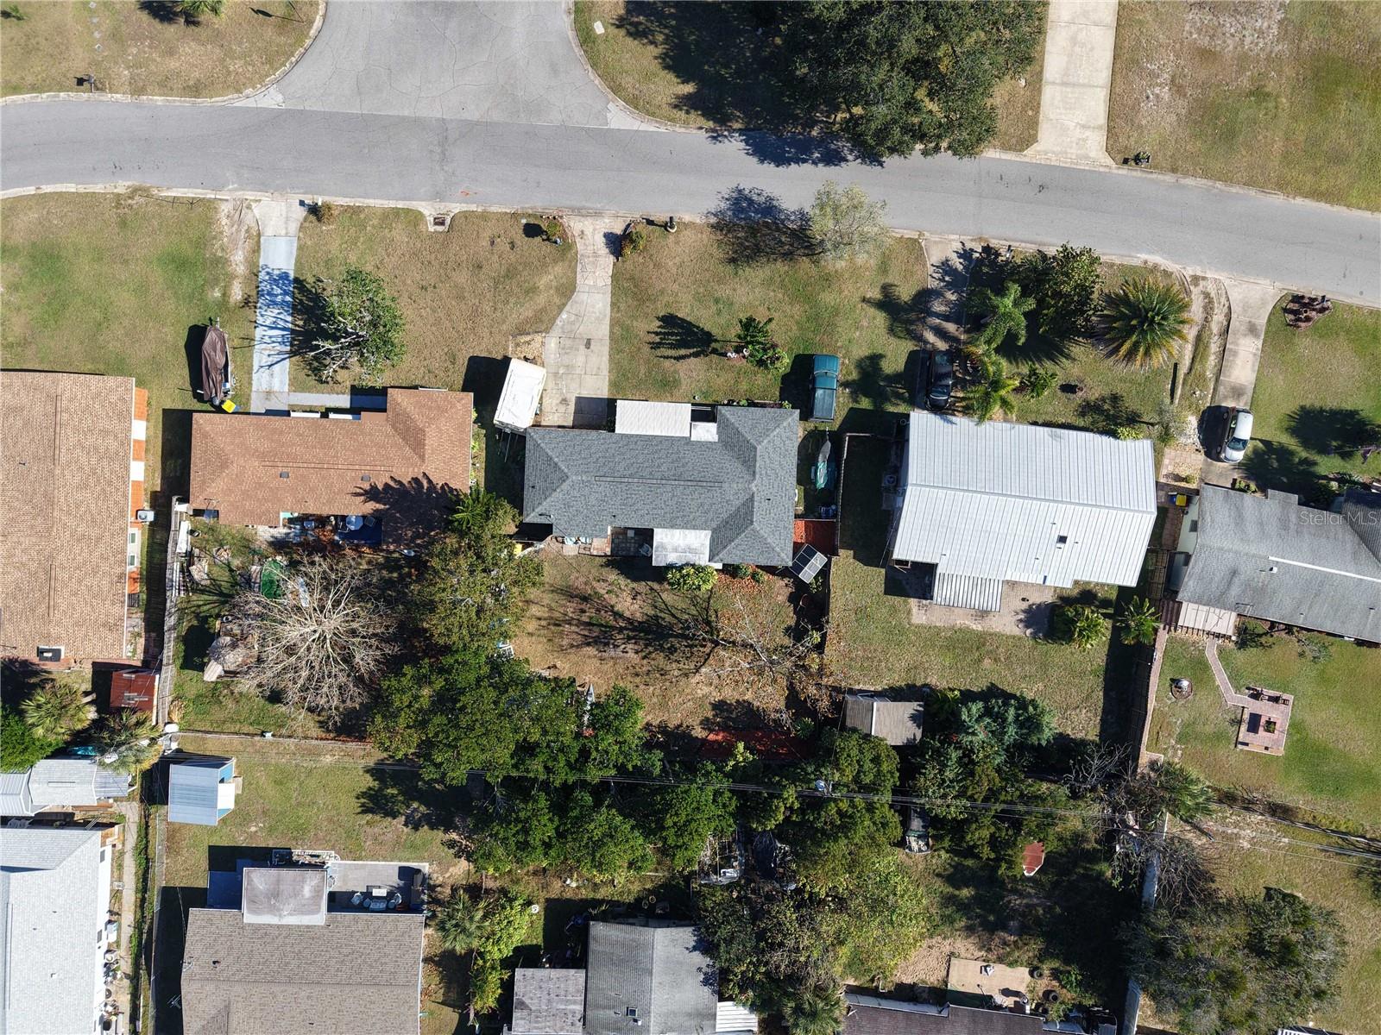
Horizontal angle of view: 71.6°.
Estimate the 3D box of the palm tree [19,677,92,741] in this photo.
[{"bbox_3d":[-46.400,14.000,71.800,5.300,5.800,4.800,0,90,0],"label":"palm tree"}]

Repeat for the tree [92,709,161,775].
[{"bbox_3d":[-41.750,16.660,72.200,5.100,5.200,4.900,0,90,0],"label":"tree"}]

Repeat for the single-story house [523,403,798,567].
[{"bbox_3d":[-2.270,-2.700,72.750,20.500,4.000,11.850,3,90,0],"label":"single-story house"}]

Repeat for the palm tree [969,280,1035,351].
[{"bbox_3d":[21.669,-14.018,68.424,4.520,5.300,4.970,0,90,-2],"label":"palm tree"}]

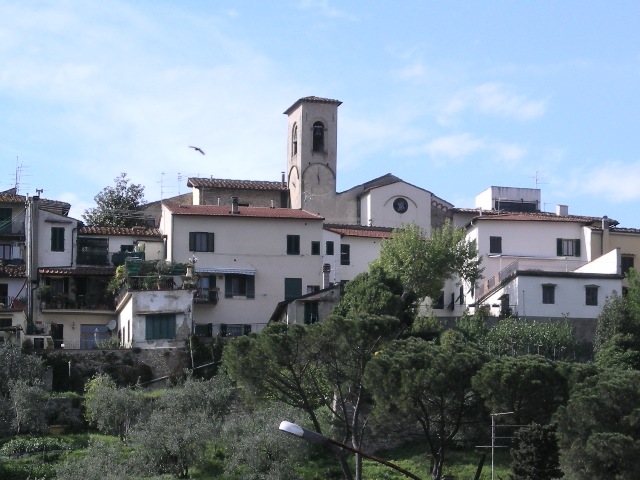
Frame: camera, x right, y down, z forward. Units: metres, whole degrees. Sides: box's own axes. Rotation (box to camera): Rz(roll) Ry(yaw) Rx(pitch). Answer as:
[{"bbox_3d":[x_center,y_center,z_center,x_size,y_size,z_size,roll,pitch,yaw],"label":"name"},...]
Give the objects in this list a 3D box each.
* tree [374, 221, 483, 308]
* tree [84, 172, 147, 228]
[{"bbox_3d":[7.936,2.012,142.000,7.700,7.000,7.000,0,-7,0],"label":"tree"},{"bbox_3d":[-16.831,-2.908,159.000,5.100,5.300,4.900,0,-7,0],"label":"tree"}]

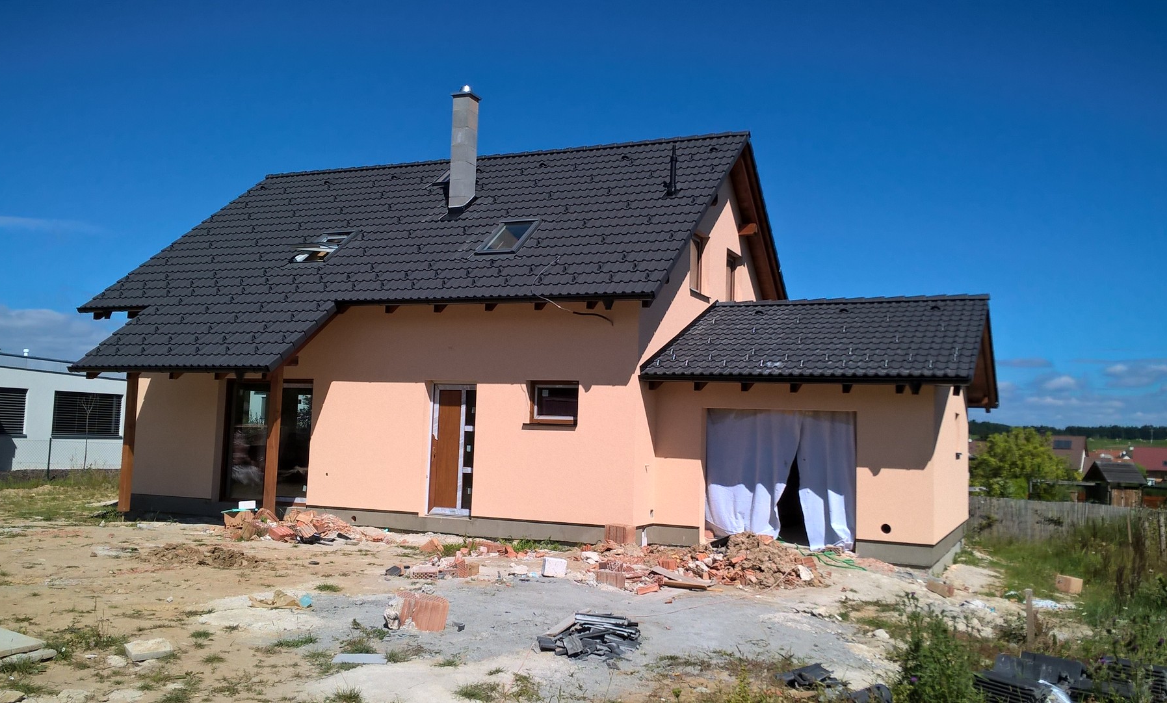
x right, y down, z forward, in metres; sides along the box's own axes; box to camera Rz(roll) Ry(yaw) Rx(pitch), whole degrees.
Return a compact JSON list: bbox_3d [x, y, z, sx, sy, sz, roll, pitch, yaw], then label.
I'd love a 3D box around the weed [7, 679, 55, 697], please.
[{"bbox_3d":[-3.320,2.013,6.152,0.280,0.080,0.190,5,-6,-27],"label":"weed"}]

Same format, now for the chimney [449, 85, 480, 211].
[{"bbox_3d":[-2.342,-3.985,20.144,0.420,2.500,0.420,0,-6,24],"label":"chimney"}]

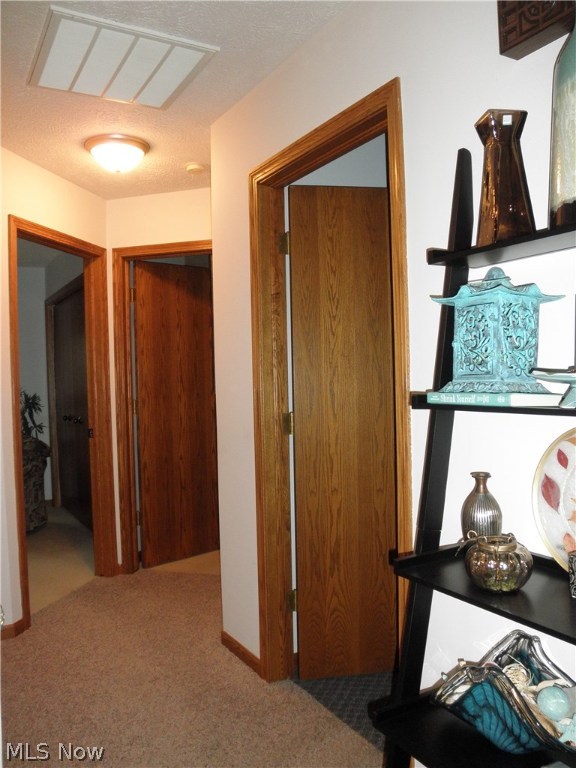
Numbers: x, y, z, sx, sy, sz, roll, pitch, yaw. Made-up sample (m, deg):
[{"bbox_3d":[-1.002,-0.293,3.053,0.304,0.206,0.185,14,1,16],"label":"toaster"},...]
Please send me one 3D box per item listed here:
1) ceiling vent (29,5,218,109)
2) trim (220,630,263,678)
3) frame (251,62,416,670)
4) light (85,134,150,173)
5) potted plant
[{"bbox_3d":[-0.635,-1.177,2.325,0.565,0.027,0.580,-2,1,-30],"label":"ceiling vent"},{"bbox_3d":[-0.205,1.203,2.793,0.017,0.068,0.400,-2,1,-30],"label":"trim"},{"bbox_3d":[0.166,0.179,2.219,0.145,2.106,0.953,-2,1,-30],"label":"frame"},{"bbox_3d":[-0.850,-1.129,3.104,0.330,0.124,0.330,-2,1,0],"label":"light"},{"bbox_3d":[-2.321,0.647,5.510,0.420,1.220,0.420,-1,1,15],"label":"potted plant"}]

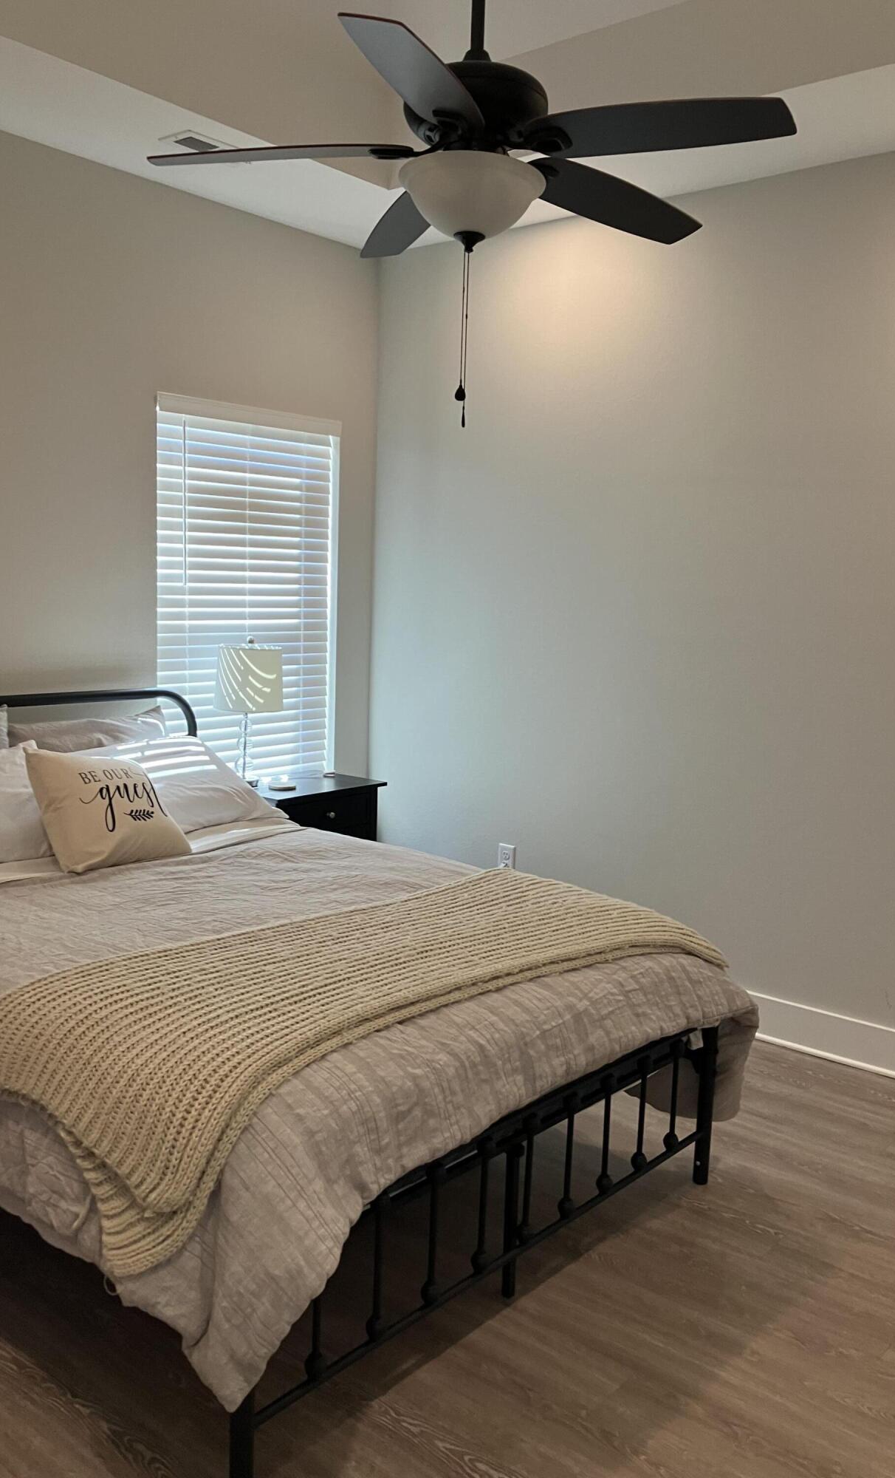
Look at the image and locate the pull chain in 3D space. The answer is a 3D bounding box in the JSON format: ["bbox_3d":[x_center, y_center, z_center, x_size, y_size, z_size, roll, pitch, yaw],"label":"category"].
[{"bbox_3d":[0.034,-0.832,2.484,0.025,0.361,0.027,8,10,40],"label":"pull chain"}]

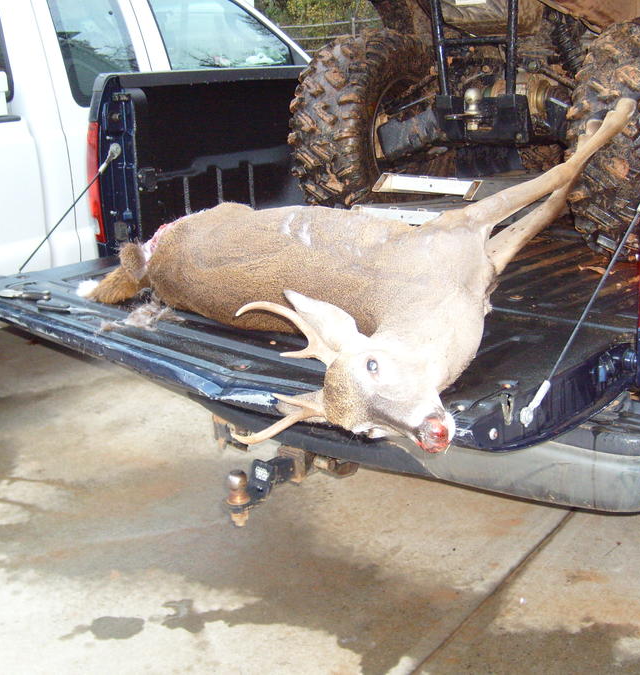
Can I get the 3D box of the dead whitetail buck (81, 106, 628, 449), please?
[{"bbox_3d":[0.066,-0.234,1.994,1.120,0.520,1.220,-16,22,-40],"label":"dead whitetail buck"}]

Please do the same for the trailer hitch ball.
[{"bbox_3d":[-0.195,0.381,2.177,0.059,0.138,0.059,-2,16,1],"label":"trailer hitch ball"}]

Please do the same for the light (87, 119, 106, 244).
[{"bbox_3d":[-0.667,-0.482,2.808,0.142,0.366,0.125,13,22,41],"label":"light"}]

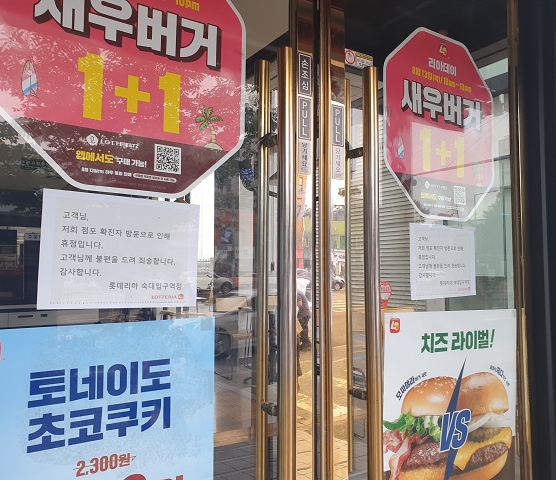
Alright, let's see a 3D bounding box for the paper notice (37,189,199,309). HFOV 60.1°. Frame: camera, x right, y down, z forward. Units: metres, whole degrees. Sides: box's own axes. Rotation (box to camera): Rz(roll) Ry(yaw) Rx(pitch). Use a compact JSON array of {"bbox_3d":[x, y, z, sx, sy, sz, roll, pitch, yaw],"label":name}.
[{"bbox_3d":[-0.288,0.024,0.916,0.297,0.210,0.010,4,-4,-34],"label":"paper notice"}]

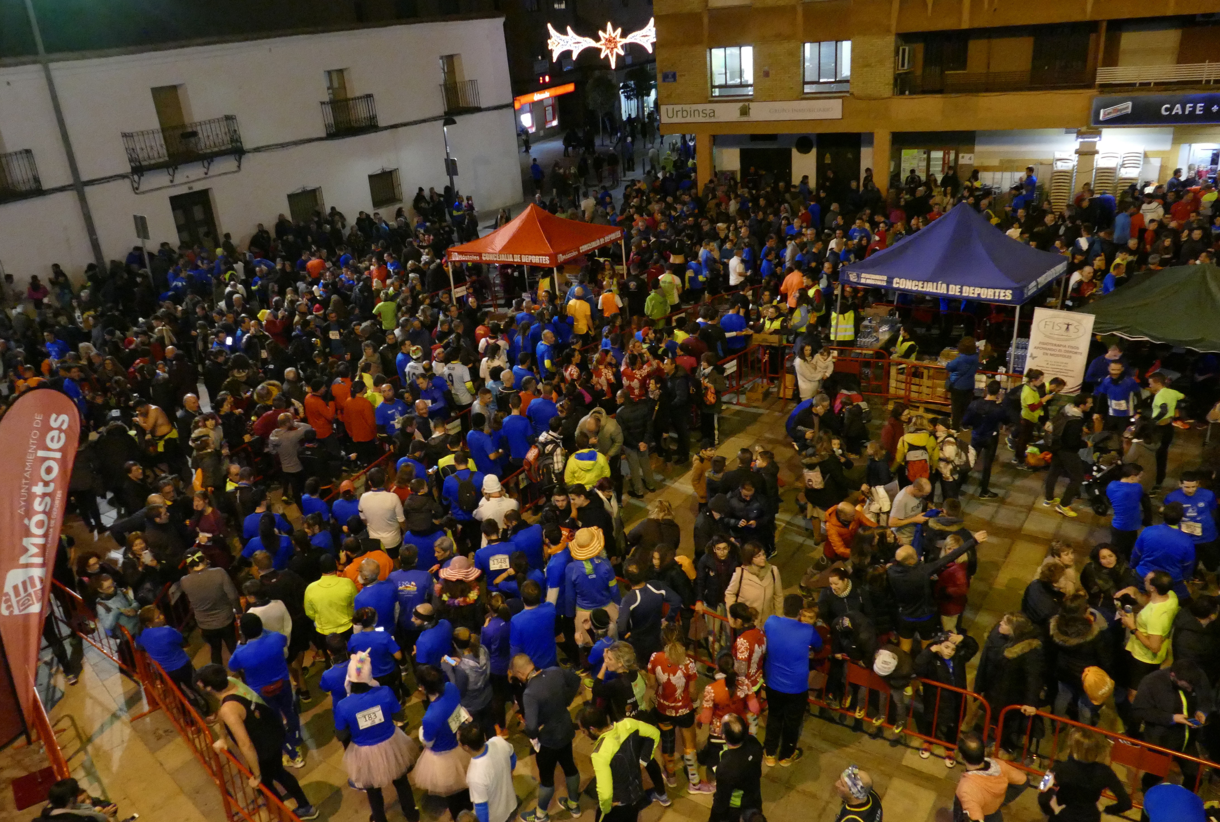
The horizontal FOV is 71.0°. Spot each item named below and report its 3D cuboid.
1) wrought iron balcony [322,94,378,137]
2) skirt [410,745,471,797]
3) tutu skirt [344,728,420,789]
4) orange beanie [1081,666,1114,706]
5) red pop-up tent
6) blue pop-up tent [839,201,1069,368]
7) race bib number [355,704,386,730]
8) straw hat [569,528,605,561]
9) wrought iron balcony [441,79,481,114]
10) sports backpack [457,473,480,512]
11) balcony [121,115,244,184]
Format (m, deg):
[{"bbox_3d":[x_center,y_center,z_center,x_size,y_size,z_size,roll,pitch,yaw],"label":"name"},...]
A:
[{"bbox_3d":[-8.371,-9.529,27.671,0.450,1.070,1.770,13,30,34],"label":"wrought iron balcony"},{"bbox_3d":[-1.361,2.914,7.094,0.590,0.360,0.550,-4,24,2],"label":"skirt"},{"bbox_3d":[-1.937,2.888,7.249,0.630,0.370,0.560,-11,25,-15],"label":"tutu skirt"},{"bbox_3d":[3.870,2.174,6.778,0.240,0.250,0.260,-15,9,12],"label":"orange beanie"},{"bbox_3d":[-1.623,-3.340,19.685,2.880,2.820,2.850,10,28,29],"label":"red pop-up tent"},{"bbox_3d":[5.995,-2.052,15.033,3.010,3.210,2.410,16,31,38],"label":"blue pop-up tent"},{"bbox_3d":[-1.993,2.546,7.115,0.205,0.155,0.012,-14,6,-20],"label":"race bib number"},{"bbox_3d":[-0.230,1.316,8.534,0.380,0.160,0.380,-4,32,0],"label":"straw hat"},{"bbox_3d":[-5.469,-11.409,31.205,0.430,1.030,1.570,13,30,34],"label":"wrought iron balcony"},{"bbox_3d":[-1.748,0.992,10.496,0.270,0.450,0.170,-8,24,-7],"label":"sports backpack"},{"bbox_3d":[-11.662,-7.246,23.627,0.570,1.300,2.990,13,30,34],"label":"balcony"}]

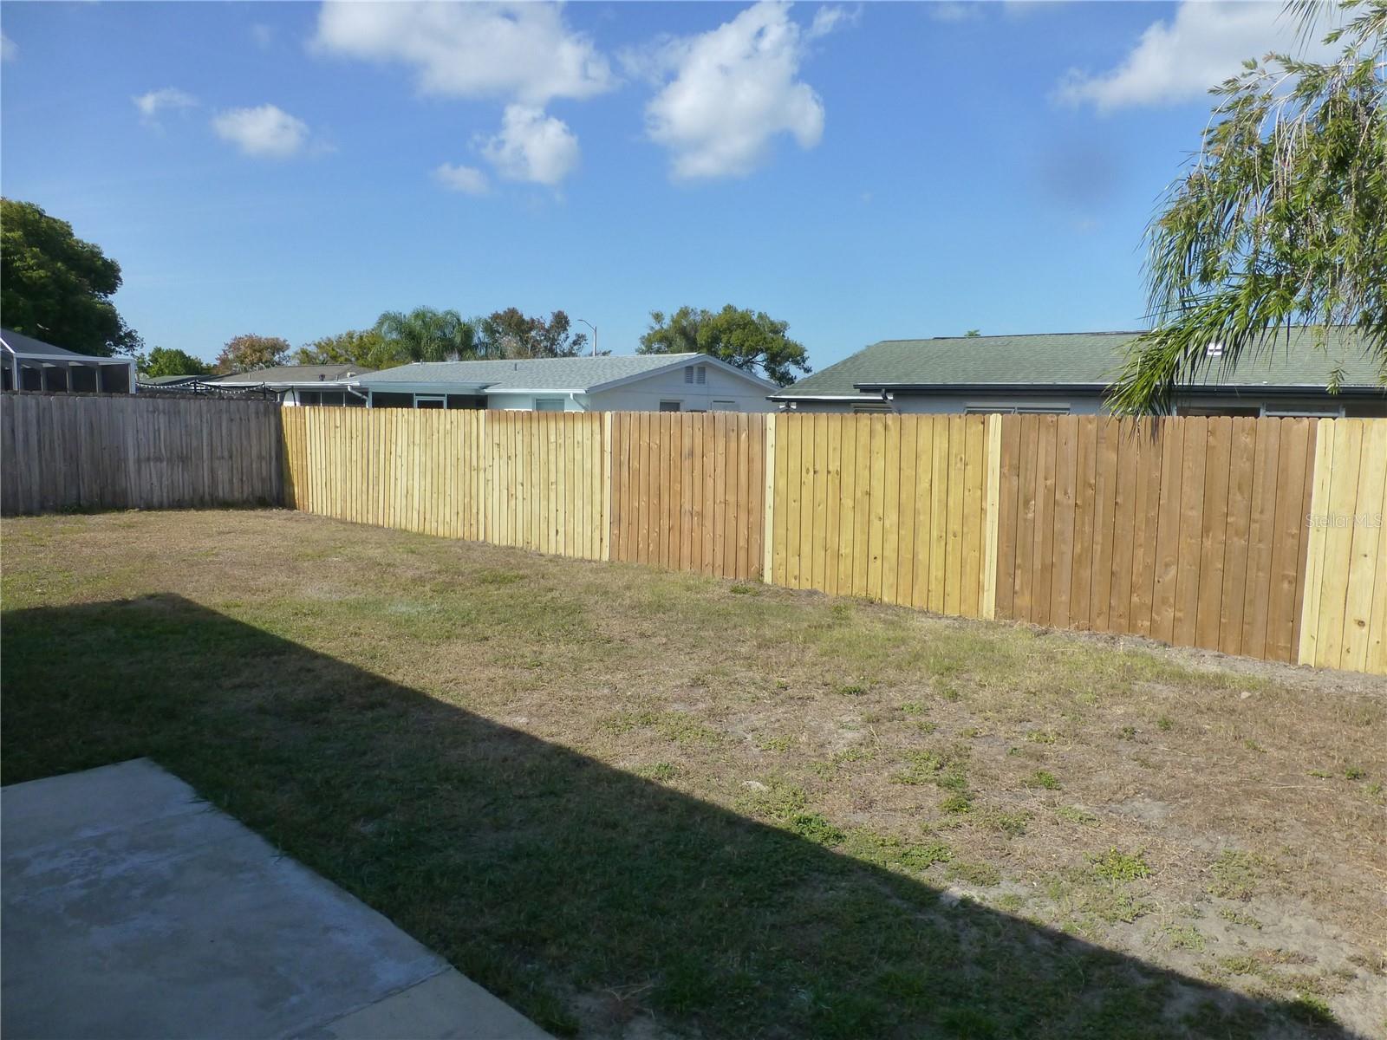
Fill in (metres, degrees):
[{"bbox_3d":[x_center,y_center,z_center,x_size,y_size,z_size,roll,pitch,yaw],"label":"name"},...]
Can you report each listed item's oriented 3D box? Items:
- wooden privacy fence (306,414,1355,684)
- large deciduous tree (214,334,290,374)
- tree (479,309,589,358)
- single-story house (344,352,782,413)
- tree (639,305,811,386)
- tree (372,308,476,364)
[{"bbox_3d":[-1.050,-0.416,11.791,16.300,1.840,0.150,6,9,40],"label":"wooden privacy fence"},{"bbox_3d":[-30.293,-9.534,66.386,5.170,6.490,5.170,-3,7,-24],"label":"large deciduous tree"},{"bbox_3d":[-9.670,-8.990,58.454,6.530,7.630,6.530,-1,7,-9],"label":"tree"},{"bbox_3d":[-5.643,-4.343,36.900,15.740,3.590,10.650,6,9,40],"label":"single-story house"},{"bbox_3d":[1.702,-8.182,53.440,9.310,7.400,8.840,1,7,2],"label":"tree"},{"bbox_3d":[-15.584,-8.705,56.443,6.060,7.440,6.060,-1,7,-15],"label":"tree"}]

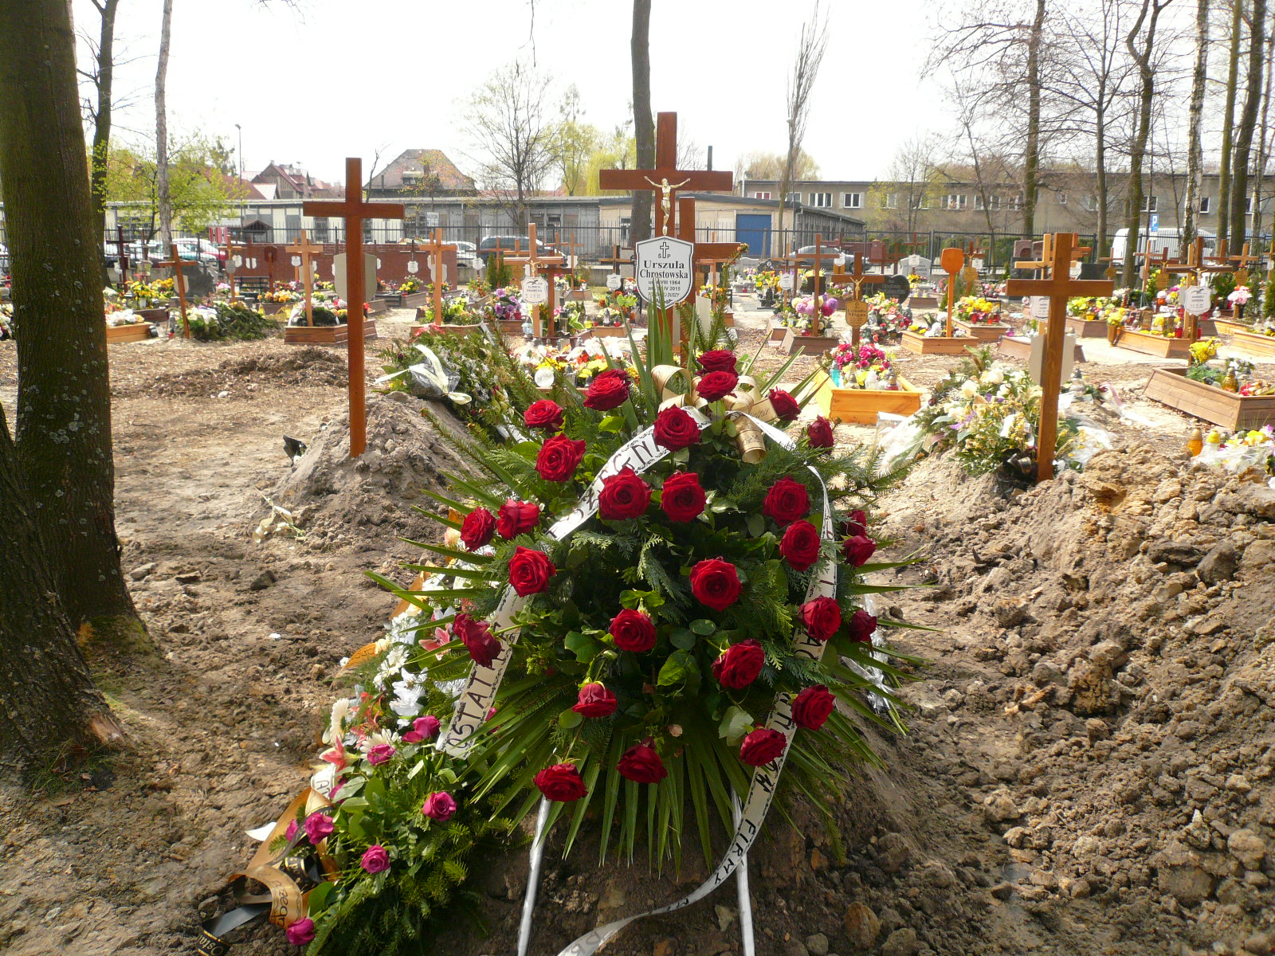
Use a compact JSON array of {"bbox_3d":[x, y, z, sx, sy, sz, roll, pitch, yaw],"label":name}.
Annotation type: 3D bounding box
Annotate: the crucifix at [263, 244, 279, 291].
[{"bbox_3d":[-7.667,-4.326,21.601,0.334,1.064,0.140,1,13,3],"label":"crucifix"}]

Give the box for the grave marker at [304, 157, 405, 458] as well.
[{"bbox_3d":[-1.582,-0.925,5.820,0.565,1.690,0.080,4,13,5],"label":"grave marker"}]

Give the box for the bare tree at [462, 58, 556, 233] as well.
[{"bbox_3d":[-6.650,-16.481,54.024,5.007,10.049,4.900,0,13,0],"label":"bare tree"}]

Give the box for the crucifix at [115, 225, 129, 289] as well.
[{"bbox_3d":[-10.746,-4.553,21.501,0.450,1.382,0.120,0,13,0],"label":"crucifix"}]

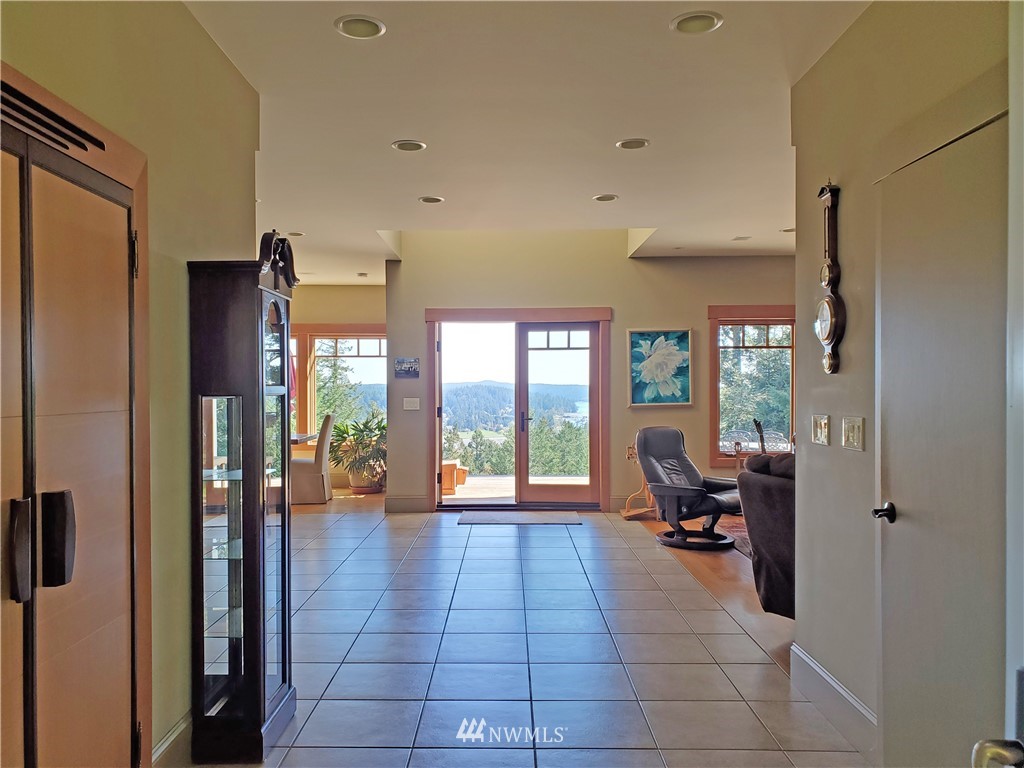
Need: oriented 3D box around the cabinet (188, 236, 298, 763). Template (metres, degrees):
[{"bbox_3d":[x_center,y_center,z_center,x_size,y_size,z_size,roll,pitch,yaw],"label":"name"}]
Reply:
[{"bbox_3d":[-1.030,0.400,3.000,0.285,1.970,0.430,0,0,0],"label":"cabinet"}]

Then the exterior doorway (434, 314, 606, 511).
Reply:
[{"bbox_3d":[0.080,0.325,8.460,1.850,2.100,0.120,0,0,0],"label":"exterior doorway"}]

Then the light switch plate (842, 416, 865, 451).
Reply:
[{"bbox_3d":[1.320,0.191,2.970,0.012,0.122,0.165,0,0,0],"label":"light switch plate"}]

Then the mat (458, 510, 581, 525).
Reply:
[{"bbox_3d":[0.087,1.393,8.000,1.230,0.012,0.750,0,0,0],"label":"mat"}]

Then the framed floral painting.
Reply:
[{"bbox_3d":[1.611,-0.168,8.375,0.707,0.860,0.040,0,0,0],"label":"framed floral painting"}]

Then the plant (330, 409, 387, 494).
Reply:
[{"bbox_3d":[-1.870,0.870,9.950,0.930,1.070,0.870,0,0,0],"label":"plant"}]

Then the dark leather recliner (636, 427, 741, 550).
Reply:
[{"bbox_3d":[1.600,0.890,6.820,0.840,1.010,0.800,0,0,36],"label":"dark leather recliner"}]

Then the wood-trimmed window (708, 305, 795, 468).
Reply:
[{"bbox_3d":[2.680,0.027,8.430,1.050,1.770,0.120,0,0,0],"label":"wood-trimmed window"}]

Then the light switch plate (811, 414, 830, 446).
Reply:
[{"bbox_3d":[1.320,0.197,3.280,0.012,0.122,0.165,0,0,0],"label":"light switch plate"}]

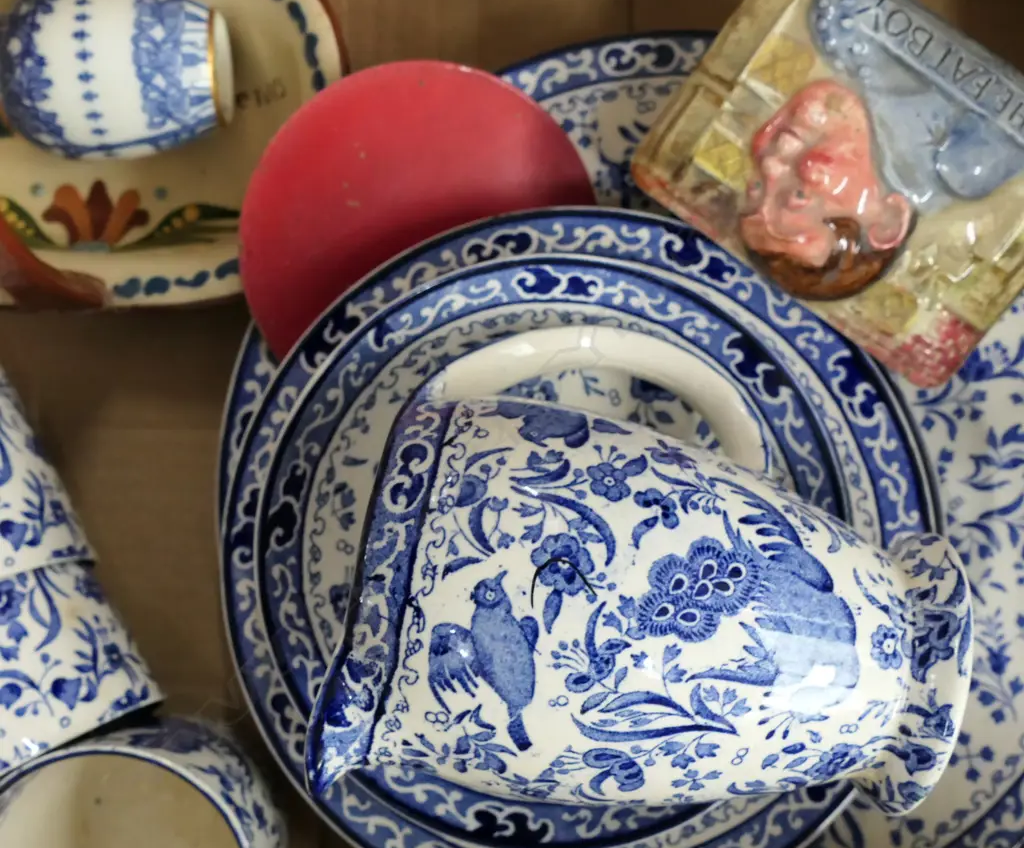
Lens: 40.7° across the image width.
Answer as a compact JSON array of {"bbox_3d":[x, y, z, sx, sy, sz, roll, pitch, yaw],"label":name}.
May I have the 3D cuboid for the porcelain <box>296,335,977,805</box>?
[{"bbox_3d":[0.040,0.046,0.422,0.171,0.111,0.163,10,67,-3],"label":"porcelain"}]

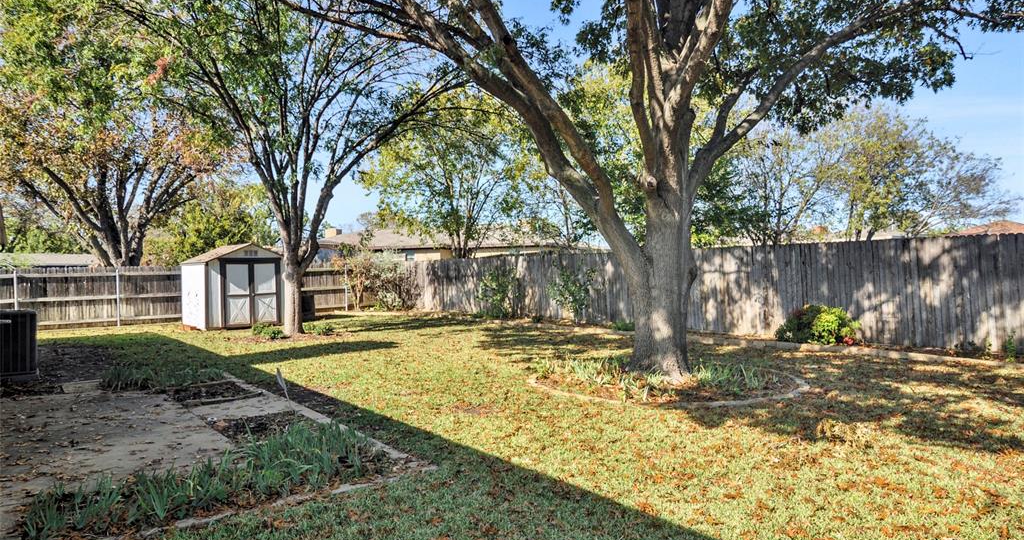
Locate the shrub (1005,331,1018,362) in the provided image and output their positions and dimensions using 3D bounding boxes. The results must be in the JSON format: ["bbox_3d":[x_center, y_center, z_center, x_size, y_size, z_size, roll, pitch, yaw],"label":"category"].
[{"bbox_3d":[7.870,1.205,9.400,0.220,0.500,0.220,1,-1,-39],"label":"shrub"}]

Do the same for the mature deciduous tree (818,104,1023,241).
[{"bbox_3d":[14.769,-2.514,22.000,6.300,6.900,6.100,-2,0,34],"label":"mature deciduous tree"}]

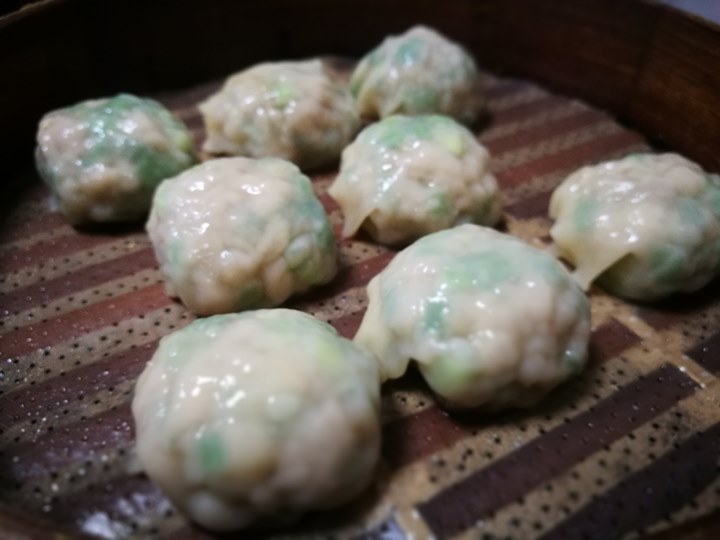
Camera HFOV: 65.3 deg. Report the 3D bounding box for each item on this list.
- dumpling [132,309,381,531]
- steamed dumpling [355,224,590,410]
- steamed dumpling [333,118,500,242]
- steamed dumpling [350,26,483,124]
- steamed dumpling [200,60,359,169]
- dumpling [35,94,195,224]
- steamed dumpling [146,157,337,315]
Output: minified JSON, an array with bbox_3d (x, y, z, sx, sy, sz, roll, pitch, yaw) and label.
[{"bbox_3d":[-0.019,0.026,0.106,0.045,0.032,0.043,1,41,0],"label":"dumpling"},{"bbox_3d":[0.024,0.009,0.124,0.051,0.033,0.046,1,41,0],"label":"steamed dumpling"},{"bbox_3d":[0.016,-0.027,0.166,0.050,0.033,0.047,1,41,0],"label":"steamed dumpling"},{"bbox_3d":[0.022,-0.077,0.223,0.051,0.034,0.049,1,41,0],"label":"steamed dumpling"},{"bbox_3d":[-0.028,-0.055,0.198,0.054,0.032,0.051,1,41,0],"label":"steamed dumpling"},{"bbox_3d":[-0.074,-0.034,0.171,0.045,0.035,0.044,1,41,0],"label":"dumpling"},{"bbox_3d":[-0.030,-0.009,0.144,0.047,0.035,0.046,1,41,0],"label":"steamed dumpling"}]

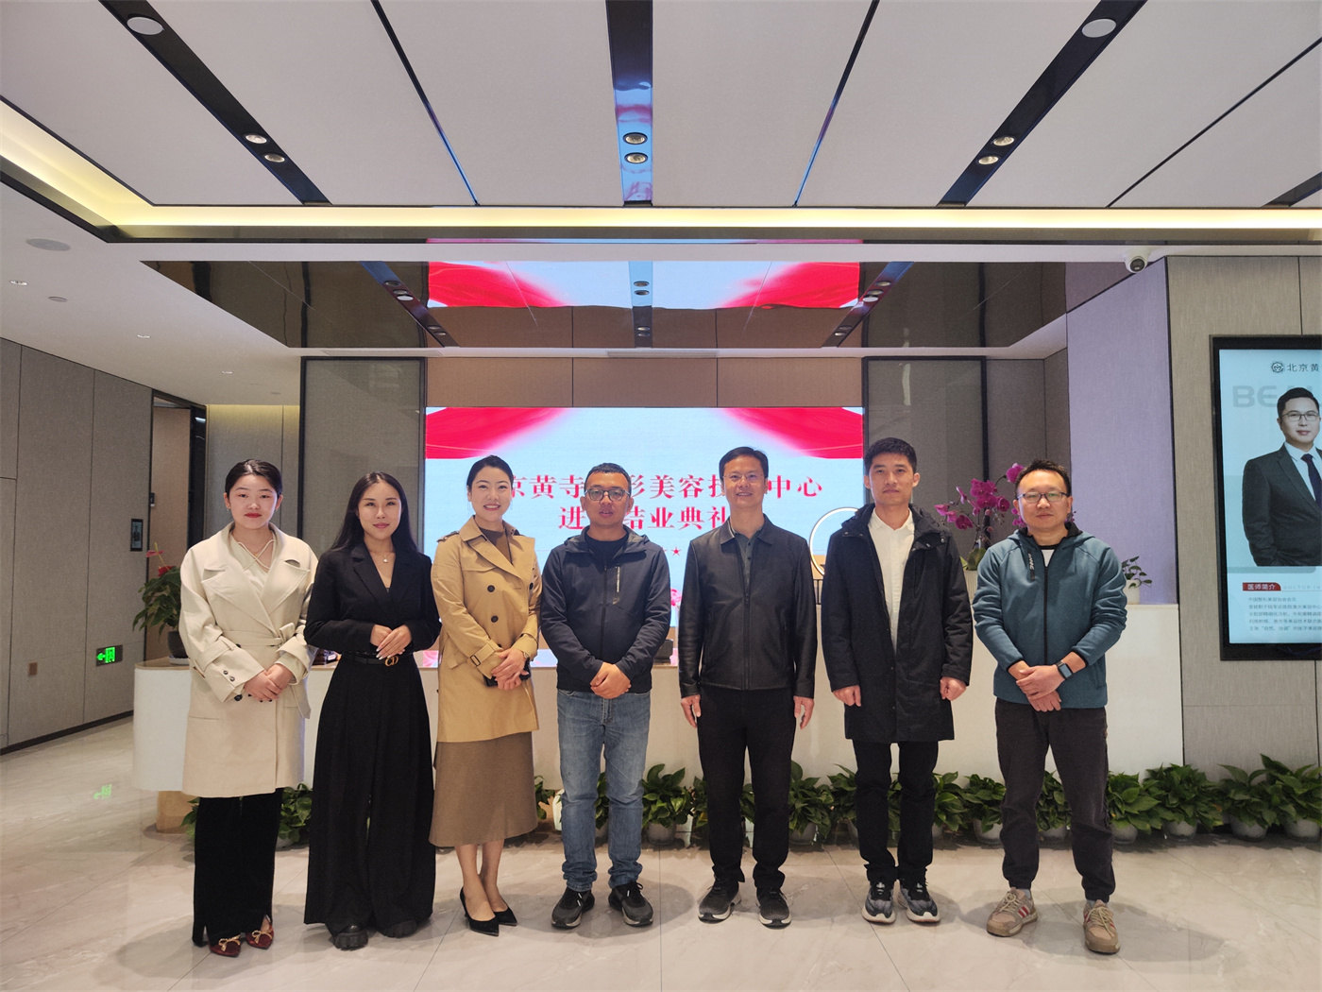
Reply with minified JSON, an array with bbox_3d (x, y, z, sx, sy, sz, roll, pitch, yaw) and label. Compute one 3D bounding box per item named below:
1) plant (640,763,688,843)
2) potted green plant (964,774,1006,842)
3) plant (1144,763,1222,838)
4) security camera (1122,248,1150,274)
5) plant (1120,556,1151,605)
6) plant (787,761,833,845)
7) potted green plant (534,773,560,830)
[{"bbox_3d":[0.012,1.426,4.258,0.240,0.346,0.250,0,-3,0],"label":"plant"},{"bbox_3d":[1.521,1.450,4.271,0.217,0.300,0.230,0,-3,0],"label":"potted green plant"},{"bbox_3d":[2.469,1.442,4.335,0.360,0.334,0.340,0,-4,0],"label":"plant"},{"bbox_3d":[2.358,-1.153,4.540,0.125,0.100,0.125,-2,-4,26],"label":"security camera"},{"bbox_3d":[2.385,0.423,4.626,0.188,0.235,0.170,0,-3,0],"label":"plant"},{"bbox_3d":[0.672,1.421,4.258,0.254,0.356,0.250,0,-3,0],"label":"plant"},{"bbox_3d":[-0.546,1.459,4.324,0.209,0.288,0.220,0,-3,0],"label":"potted green plant"}]

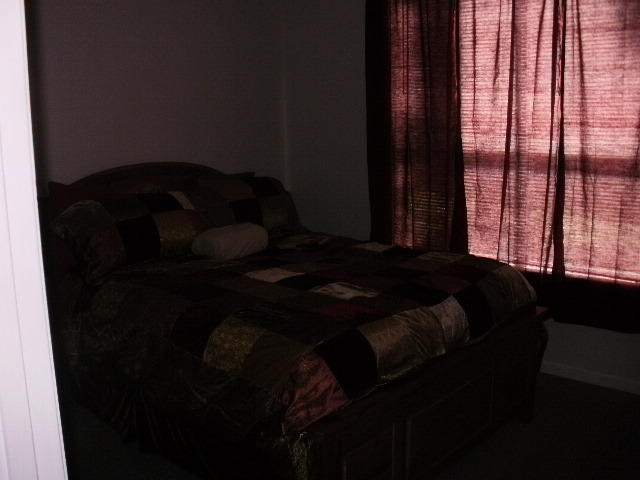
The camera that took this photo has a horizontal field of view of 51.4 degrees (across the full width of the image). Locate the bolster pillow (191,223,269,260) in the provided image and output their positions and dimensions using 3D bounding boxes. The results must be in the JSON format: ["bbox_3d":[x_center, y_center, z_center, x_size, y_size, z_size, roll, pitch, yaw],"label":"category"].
[{"bbox_3d":[-0.481,0.011,3.628,0.430,0.170,0.175,-9,13,-36],"label":"bolster pillow"}]

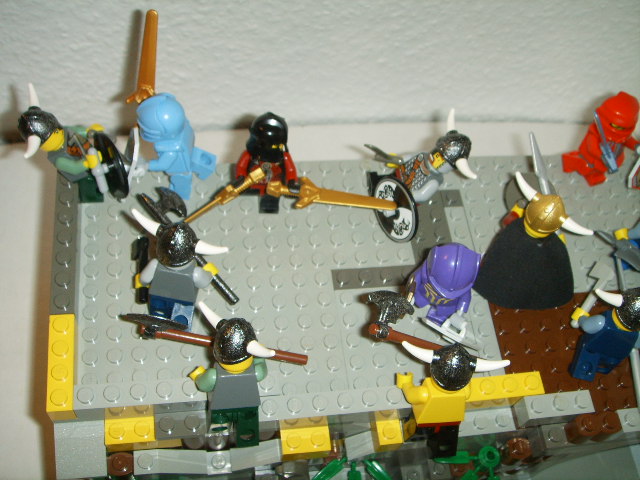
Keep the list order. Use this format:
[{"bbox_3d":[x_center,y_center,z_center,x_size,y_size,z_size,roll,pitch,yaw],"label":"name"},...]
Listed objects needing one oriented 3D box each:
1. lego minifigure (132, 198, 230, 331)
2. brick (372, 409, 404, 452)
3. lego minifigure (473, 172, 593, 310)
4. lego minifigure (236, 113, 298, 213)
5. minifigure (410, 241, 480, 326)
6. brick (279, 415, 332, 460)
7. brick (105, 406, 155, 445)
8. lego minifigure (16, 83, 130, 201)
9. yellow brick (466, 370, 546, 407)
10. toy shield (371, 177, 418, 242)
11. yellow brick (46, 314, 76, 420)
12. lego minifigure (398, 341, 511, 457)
[{"bbox_3d":[-0.045,0.011,0.231,0.031,0.043,0.018,12,48,-2],"label":"lego minifigure"},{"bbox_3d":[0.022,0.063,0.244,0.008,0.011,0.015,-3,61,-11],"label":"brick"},{"bbox_3d":[0.075,0.005,0.253,0.035,0.044,0.027,26,60,6],"label":"lego minifigure"},{"bbox_3d":[-0.019,-0.027,0.255,0.022,0.043,0.017,-3,61,-11],"label":"lego minifigure"},{"bbox_3d":[0.040,0.016,0.241,0.023,0.042,0.018,14,59,-1],"label":"minifigure"},{"bbox_3d":[-0.006,0.064,0.239,0.016,0.011,0.015,-3,61,-11],"label":"brick"},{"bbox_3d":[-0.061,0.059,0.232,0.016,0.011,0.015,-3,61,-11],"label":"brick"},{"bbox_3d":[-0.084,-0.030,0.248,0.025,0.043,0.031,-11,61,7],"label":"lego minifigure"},{"bbox_3d":[0.058,0.051,0.242,0.032,0.011,0.008,-3,61,-11],"label":"yellow brick"},{"bbox_3d":[0.026,-0.010,0.257,0.006,0.023,0.023,-23,66,-25],"label":"toy shield"},{"bbox_3d":[-0.080,0.040,0.225,0.008,0.011,0.032,-3,61,-11],"label":"yellow brick"},{"bbox_3d":[0.038,0.049,0.224,0.032,0.044,0.018,4,45,-7],"label":"lego minifigure"}]

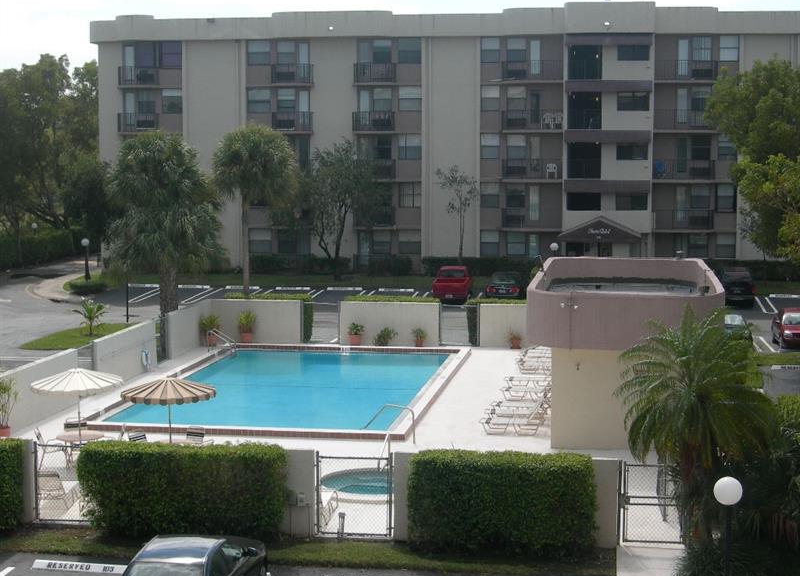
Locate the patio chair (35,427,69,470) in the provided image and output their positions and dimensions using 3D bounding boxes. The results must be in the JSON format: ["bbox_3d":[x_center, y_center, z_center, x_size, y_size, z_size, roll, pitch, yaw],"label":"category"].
[{"bbox_3d":[-8.022,3.671,32.453,0.690,0.916,0.571,-2,6,-17],"label":"patio chair"}]

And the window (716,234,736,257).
[{"bbox_3d":[17.241,-2.237,74.469,1.030,1.349,0.150,1,7,9],"label":"window"}]

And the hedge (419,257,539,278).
[{"bbox_3d":[4.434,-1.139,77.868,6.400,1.080,1.100,1,6,9],"label":"hedge"}]

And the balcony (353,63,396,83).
[{"bbox_3d":[-1.312,-11.979,79.025,2.459,1.184,1.200,1,6,9],"label":"balcony"}]

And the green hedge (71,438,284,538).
[{"bbox_3d":[-4.088,3.792,26.401,3.738,1.680,0.900,1,6,9],"label":"green hedge"}]

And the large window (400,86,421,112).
[{"bbox_3d":[0.581,-10.768,80.211,1.324,1.376,0.150,1,6,9],"label":"large window"}]

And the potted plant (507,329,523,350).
[{"bbox_3d":[4.234,1.877,52.092,0.600,0.767,0.600,1,5,8],"label":"potted plant"}]

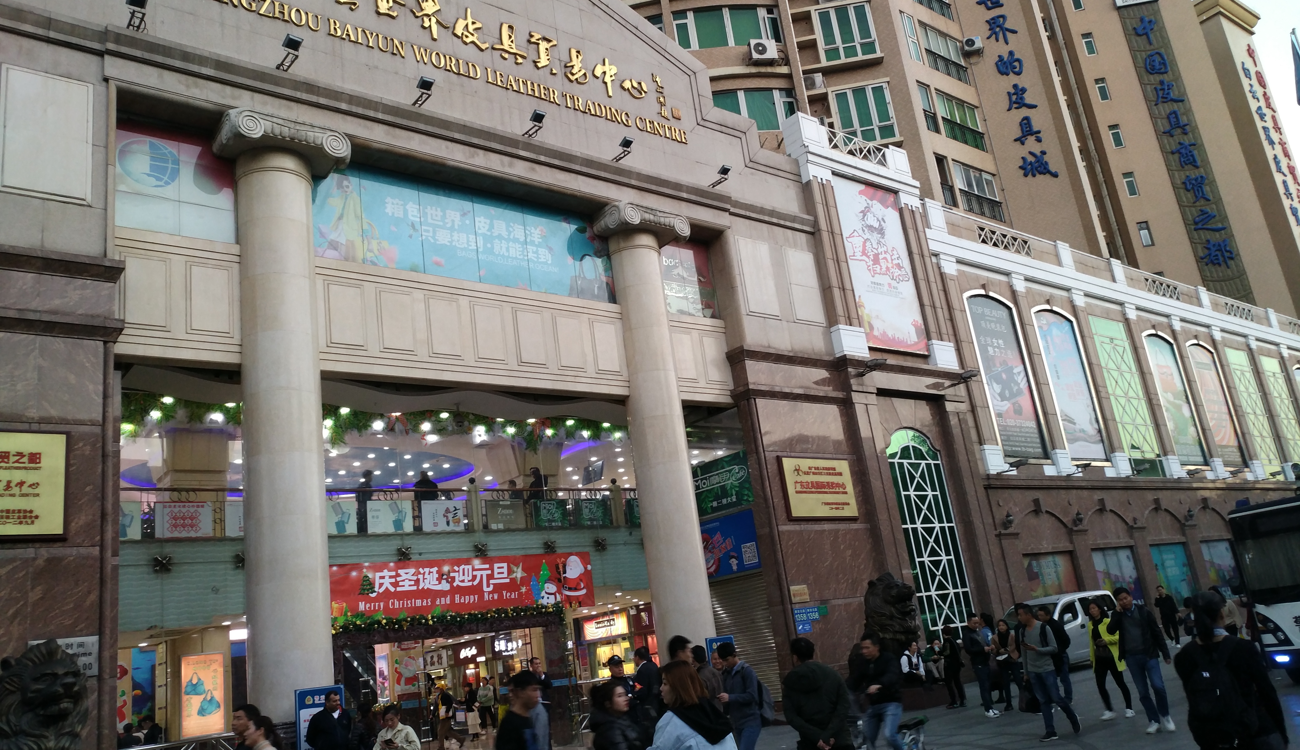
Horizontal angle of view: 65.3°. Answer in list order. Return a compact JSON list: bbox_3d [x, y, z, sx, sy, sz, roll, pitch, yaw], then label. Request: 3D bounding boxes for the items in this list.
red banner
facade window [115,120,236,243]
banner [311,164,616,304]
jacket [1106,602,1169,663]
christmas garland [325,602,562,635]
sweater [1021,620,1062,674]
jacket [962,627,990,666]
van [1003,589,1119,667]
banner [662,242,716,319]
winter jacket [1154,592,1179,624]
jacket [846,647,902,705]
[{"bbox_3d":[-3.770,4.468,21.376,6.500,1.220,0.050,6,-21,-40],"label":"red banner"},{"bbox_3d":[-8.149,-3.309,17.529,2.000,2.020,0.100,6,-21,-40],"label":"facade window"},{"bbox_3d":[-3.665,-2.903,21.326,7.600,2.100,0.060,6,-21,-40],"label":"banner"},{"bbox_3d":[6.091,3.211,12.672,0.640,0.680,0.370,-18,-19,29],"label":"jacket"},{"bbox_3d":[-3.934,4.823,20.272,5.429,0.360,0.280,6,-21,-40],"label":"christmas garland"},{"bbox_3d":[5.210,3.620,13.480,0.380,0.700,0.520,6,-21,-40],"label":"sweater"},{"bbox_3d":[5.881,4.891,18.310,0.430,0.670,0.380,5,-21,-38],"label":"jacket"},{"bbox_3d":[10.940,7.064,27.500,4.400,1.870,1.700,6,-21,-40],"label":"van"},{"bbox_3d":[1.094,-2.689,28.205,1.980,2.250,0.060,6,-21,-40],"label":"banner"},{"bbox_3d":[15.795,7.119,31.063,0.580,0.820,0.360,-19,-19,33],"label":"winter jacket"},{"bbox_3d":[2.425,3.273,11.026,0.460,0.580,0.540,4,-20,-37],"label":"jacket"}]

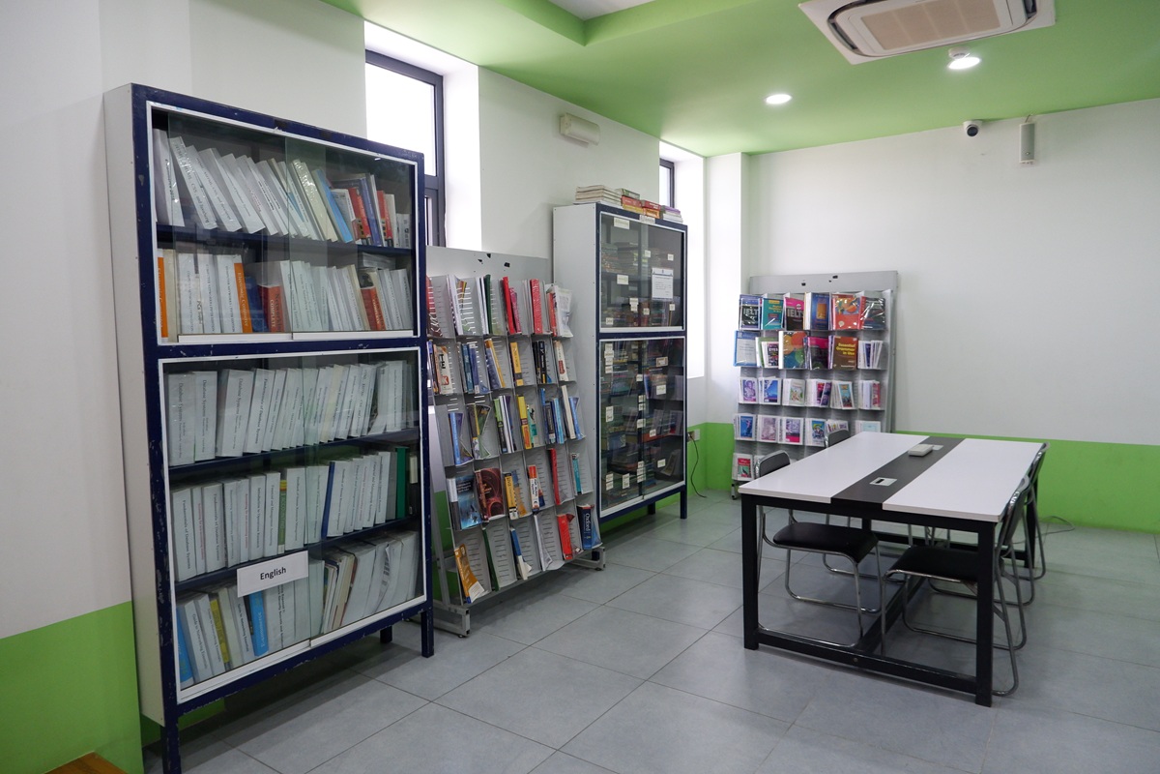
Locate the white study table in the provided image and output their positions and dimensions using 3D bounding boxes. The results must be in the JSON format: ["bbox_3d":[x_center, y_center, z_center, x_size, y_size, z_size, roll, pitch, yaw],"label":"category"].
[{"bbox_3d":[1.675,0.740,3.754,0.995,0.720,2.050,2,5,35],"label":"white study table"}]

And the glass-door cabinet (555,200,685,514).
[{"bbox_3d":[0.325,-0.056,5.055,0.310,2.157,1.182,2,5,35],"label":"glass-door cabinet"}]

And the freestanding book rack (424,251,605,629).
[{"bbox_3d":[-0.377,0.192,3.971,0.430,1.842,1.210,2,5,35],"label":"freestanding book rack"}]

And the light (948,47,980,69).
[{"bbox_3d":[2.144,-1.809,4.129,0.170,0.045,0.170,2,5,35],"label":"light"}]

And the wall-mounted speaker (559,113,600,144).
[{"bbox_3d":[0.000,-1.655,4.785,0.105,0.135,0.325,2,5,35],"label":"wall-mounted speaker"}]

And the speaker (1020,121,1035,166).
[{"bbox_3d":[3.099,-1.692,5.134,0.093,0.263,0.090,2,5,35],"label":"speaker"}]

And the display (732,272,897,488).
[{"bbox_3d":[1.854,0.015,5.912,1.205,1.845,0.440,2,5,35],"label":"display"}]

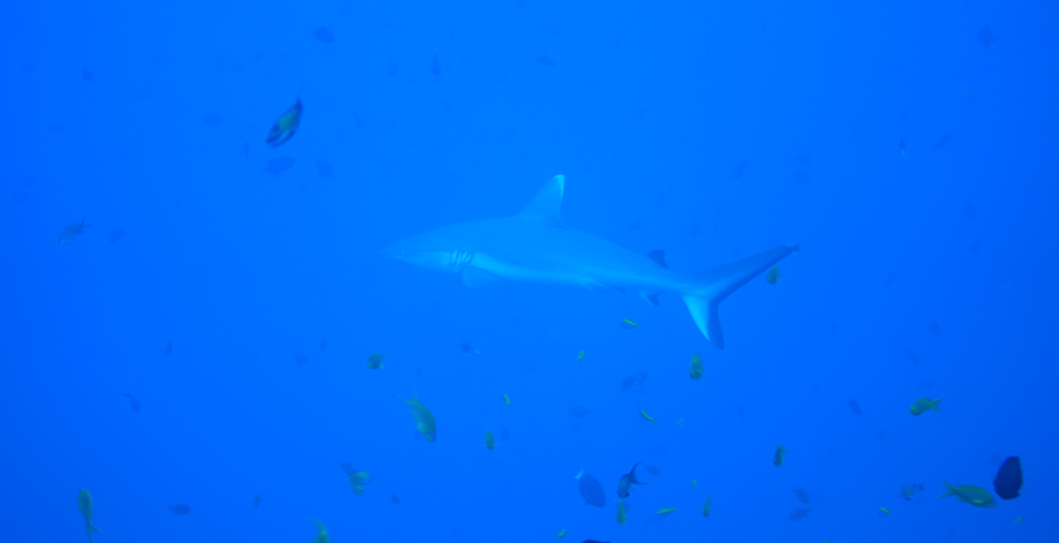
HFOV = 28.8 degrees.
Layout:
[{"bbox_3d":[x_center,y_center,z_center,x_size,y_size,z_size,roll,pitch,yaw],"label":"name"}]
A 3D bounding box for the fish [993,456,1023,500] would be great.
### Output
[{"bbox_3d":[1.046,0.452,4.500,0.030,0.095,0.120,0,7,34],"label":"fish"}]

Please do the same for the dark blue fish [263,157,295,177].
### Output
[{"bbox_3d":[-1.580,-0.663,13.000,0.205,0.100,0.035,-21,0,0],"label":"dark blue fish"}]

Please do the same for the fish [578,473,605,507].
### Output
[{"bbox_3d":[0.206,0.724,6.800,0.080,0.145,0.028,-41,6,0],"label":"fish"}]

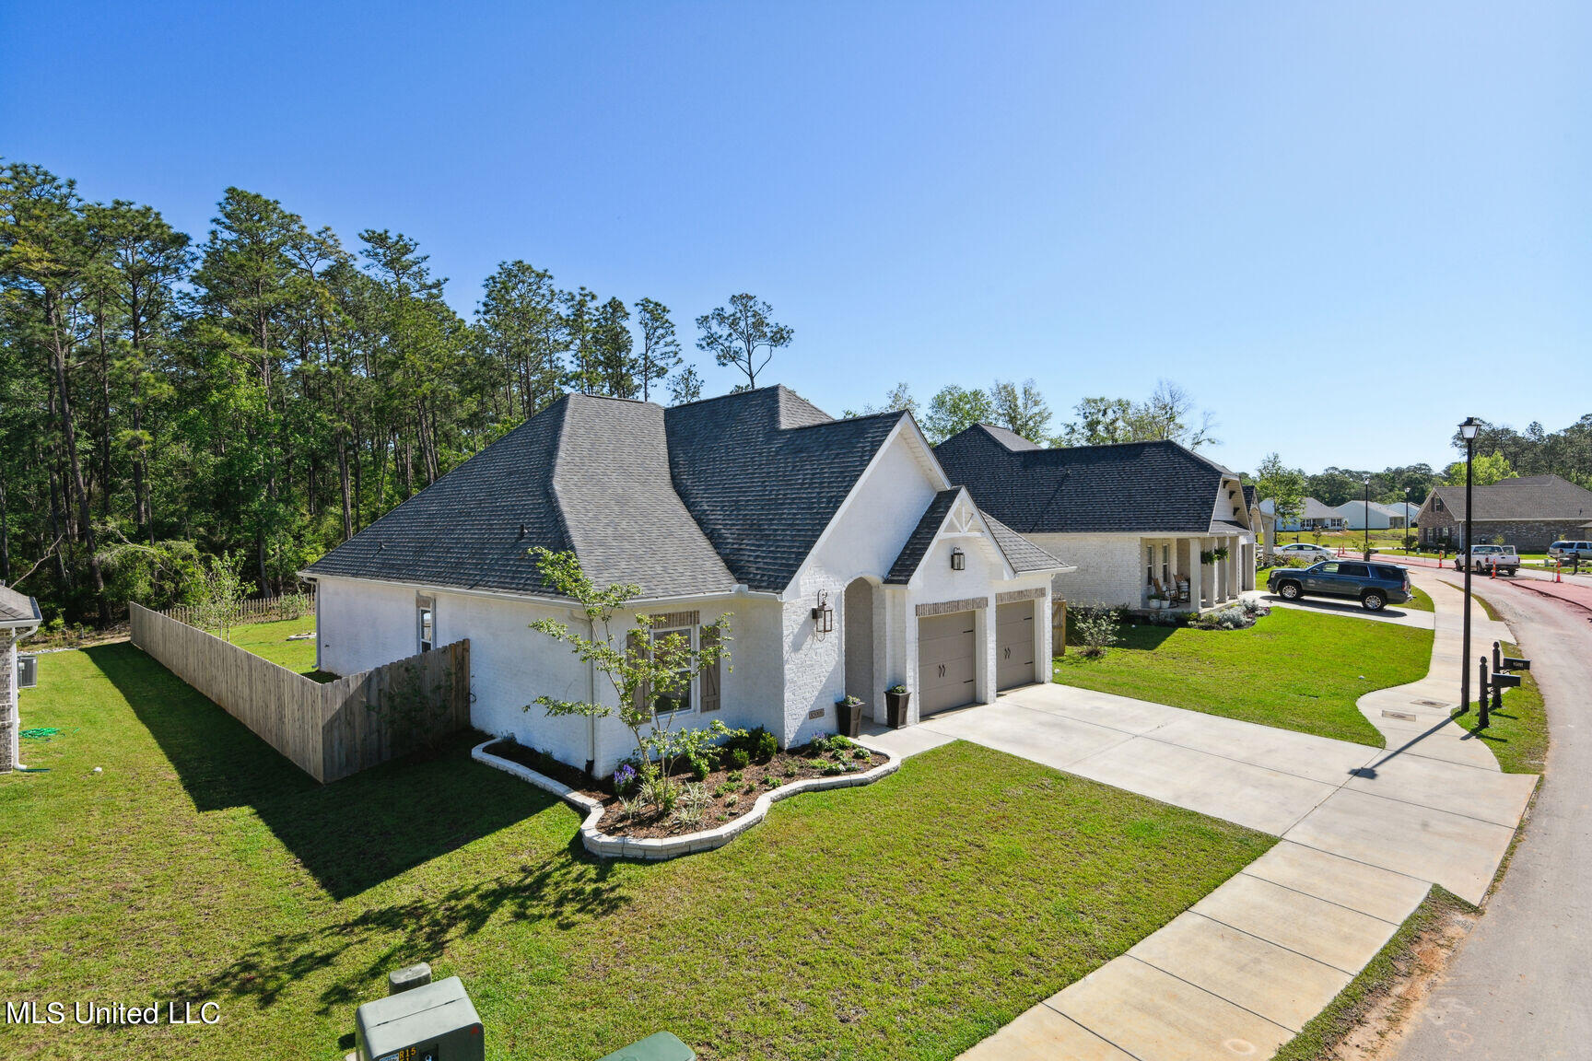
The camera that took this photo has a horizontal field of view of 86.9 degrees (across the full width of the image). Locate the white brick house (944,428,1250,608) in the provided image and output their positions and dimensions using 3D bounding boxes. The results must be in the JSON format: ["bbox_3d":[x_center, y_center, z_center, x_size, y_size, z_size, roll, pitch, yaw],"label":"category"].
[{"bbox_3d":[10.377,-0.942,39.196,18.500,8.050,11.350,-1,0,39],"label":"white brick house"}]

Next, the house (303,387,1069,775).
[{"bbox_3d":[-4.023,0.162,22.951,12.850,7.800,18.500,-1,0,-44],"label":"house"}]

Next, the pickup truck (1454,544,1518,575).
[{"bbox_3d":[45.028,1.888,54.779,1.916,1.833,5.562,-1,0,22],"label":"pickup truck"}]

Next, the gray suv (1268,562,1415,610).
[{"bbox_3d":[22.747,2.158,35.217,5.200,1.880,2.050,5,4,37],"label":"gray suv"}]

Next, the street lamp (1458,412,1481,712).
[{"bbox_3d":[14.150,0.786,17.700,0.420,6.367,0.420,0,0,-44],"label":"street lamp"}]

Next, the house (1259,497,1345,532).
[{"bbox_3d":[96.295,-3.063,162.806,12.800,6.500,11.600,-1,0,-24],"label":"house"}]

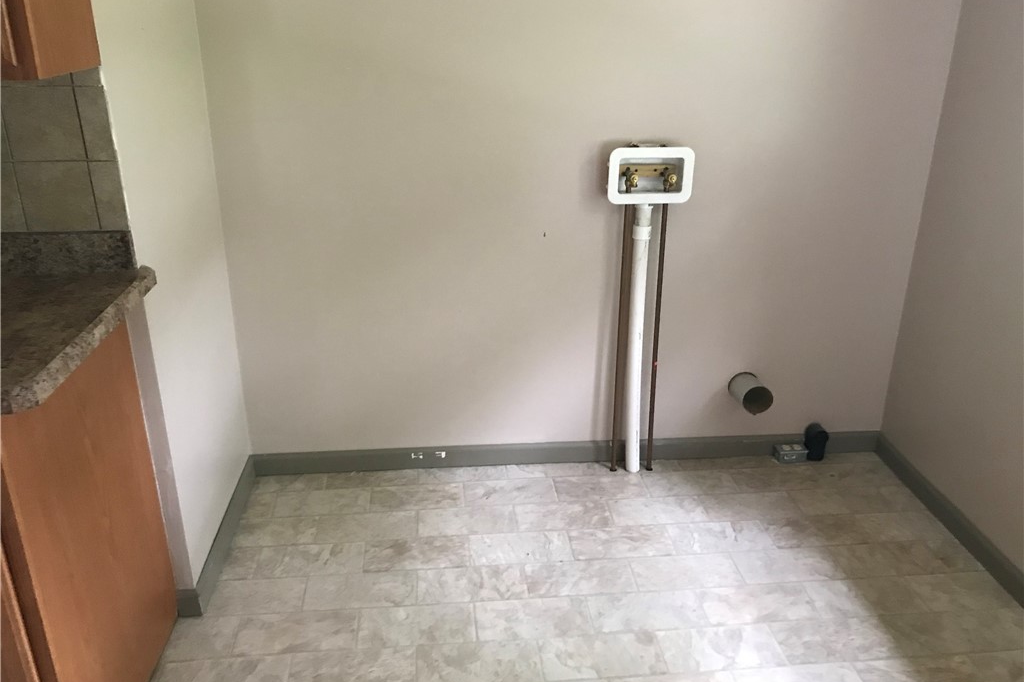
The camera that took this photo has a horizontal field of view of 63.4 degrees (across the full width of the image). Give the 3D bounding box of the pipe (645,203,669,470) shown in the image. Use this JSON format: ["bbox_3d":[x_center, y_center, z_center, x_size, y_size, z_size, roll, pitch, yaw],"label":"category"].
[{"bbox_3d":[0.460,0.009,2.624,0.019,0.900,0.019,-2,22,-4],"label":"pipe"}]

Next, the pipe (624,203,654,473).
[{"bbox_3d":[0.397,0.013,2.611,0.056,0.905,0.056,-3,22,-4],"label":"pipe"}]

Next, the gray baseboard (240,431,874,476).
[{"bbox_3d":[0.208,0.379,2.803,2.120,0.080,0.016,-2,22,-4],"label":"gray baseboard"}]

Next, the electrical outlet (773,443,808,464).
[{"bbox_3d":[0.956,0.387,2.831,0.100,0.044,0.051,-2,22,-4],"label":"electrical outlet"}]

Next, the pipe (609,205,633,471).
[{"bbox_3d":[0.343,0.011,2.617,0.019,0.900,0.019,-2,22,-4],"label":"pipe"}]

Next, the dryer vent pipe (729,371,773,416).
[{"bbox_3d":[0.781,0.170,2.708,0.100,0.100,0.120,-3,22,-8],"label":"dryer vent pipe"}]

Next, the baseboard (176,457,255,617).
[{"bbox_3d":[-0.840,0.535,2.414,0.050,0.080,0.683,-2,22,-4],"label":"baseboard"}]

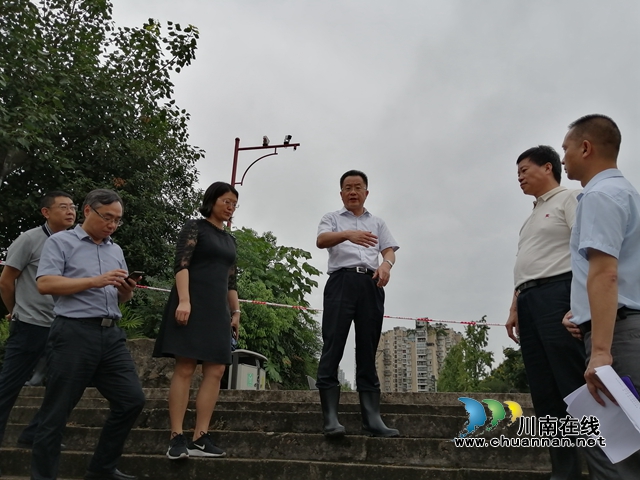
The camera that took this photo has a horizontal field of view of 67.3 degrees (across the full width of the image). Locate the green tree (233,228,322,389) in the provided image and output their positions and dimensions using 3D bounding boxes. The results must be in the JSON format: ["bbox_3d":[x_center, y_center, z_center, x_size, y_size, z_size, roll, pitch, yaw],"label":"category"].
[{"bbox_3d":[-1.150,1.600,11.600,2.600,3.950,2.400,2,-18,0],"label":"green tree"}]

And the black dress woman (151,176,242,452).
[{"bbox_3d":[-0.690,0.400,2.880,0.400,1.630,0.500,-16,-25,42],"label":"black dress woman"}]

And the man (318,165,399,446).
[{"bbox_3d":[0.235,0.330,3.110,0.560,1.740,0.420,6,-19,-12],"label":"man"}]

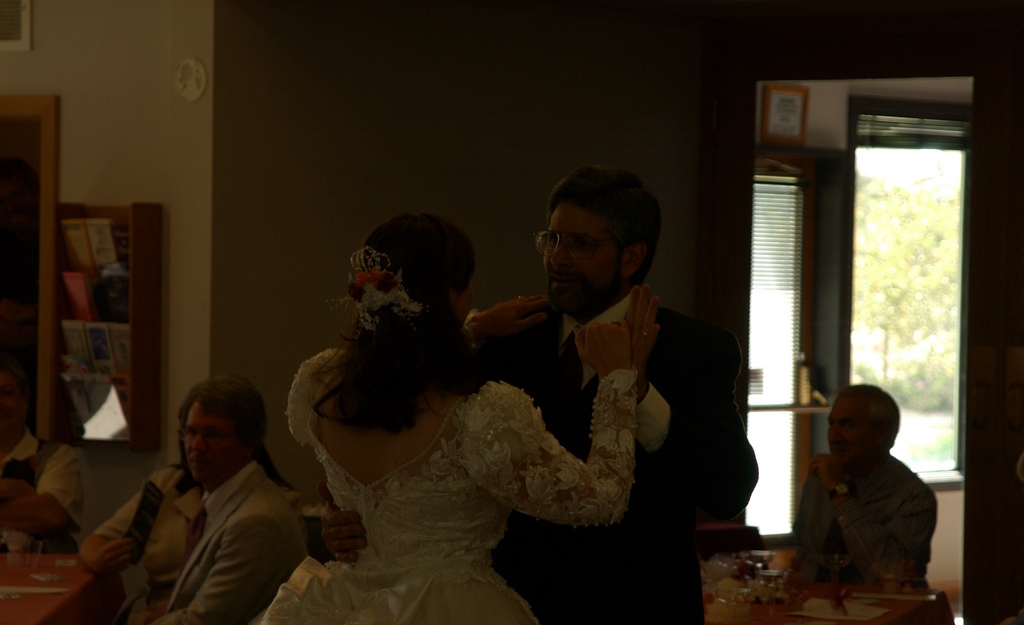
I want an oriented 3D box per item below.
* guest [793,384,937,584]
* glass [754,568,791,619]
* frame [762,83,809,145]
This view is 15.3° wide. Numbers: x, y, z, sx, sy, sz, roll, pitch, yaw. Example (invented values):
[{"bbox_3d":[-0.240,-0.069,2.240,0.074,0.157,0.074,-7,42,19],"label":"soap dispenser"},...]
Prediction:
[{"bbox_3d":[0.960,0.857,11.200,0.550,1.290,0.820,2,1,31],"label":"guest"},{"bbox_3d":[0.683,0.737,10.000,0.090,0.124,0.090,1,1,0],"label":"glass"},{"bbox_3d":[1.298,-0.938,18.100,0.030,0.275,0.330,7,4,41],"label":"frame"}]

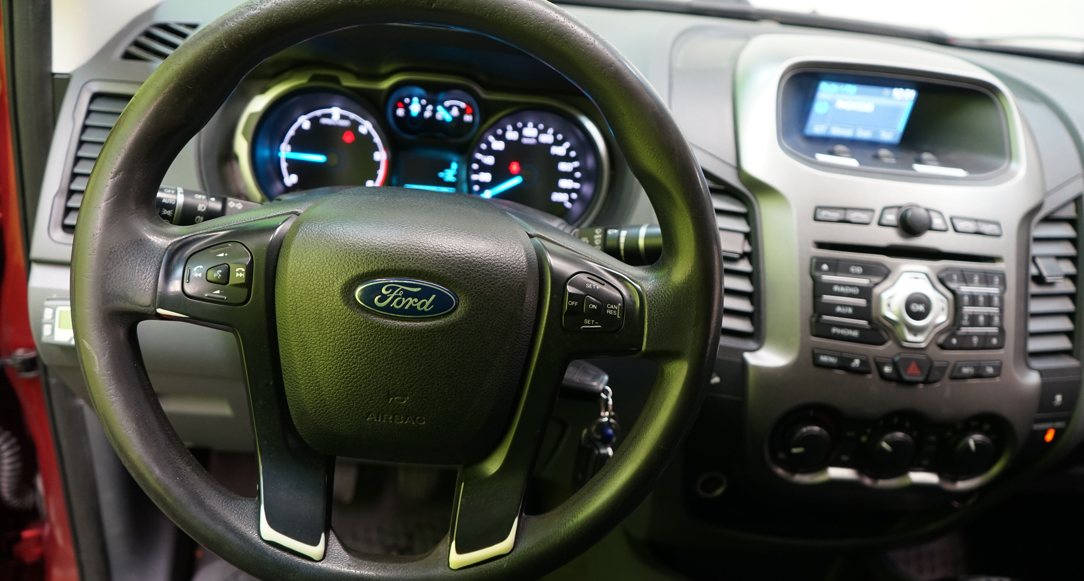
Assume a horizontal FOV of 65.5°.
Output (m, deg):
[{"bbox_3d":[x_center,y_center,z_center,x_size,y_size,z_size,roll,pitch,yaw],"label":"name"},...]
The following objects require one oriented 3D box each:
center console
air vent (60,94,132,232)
[{"bbox_3d":[0.288,-0.012,0.700,0.315,0.385,0.120,4,-6,-7],"label":"center console"},{"bbox_3d":[-0.386,-0.110,0.745,0.066,0.130,0.035,4,1,-7],"label":"air vent"}]

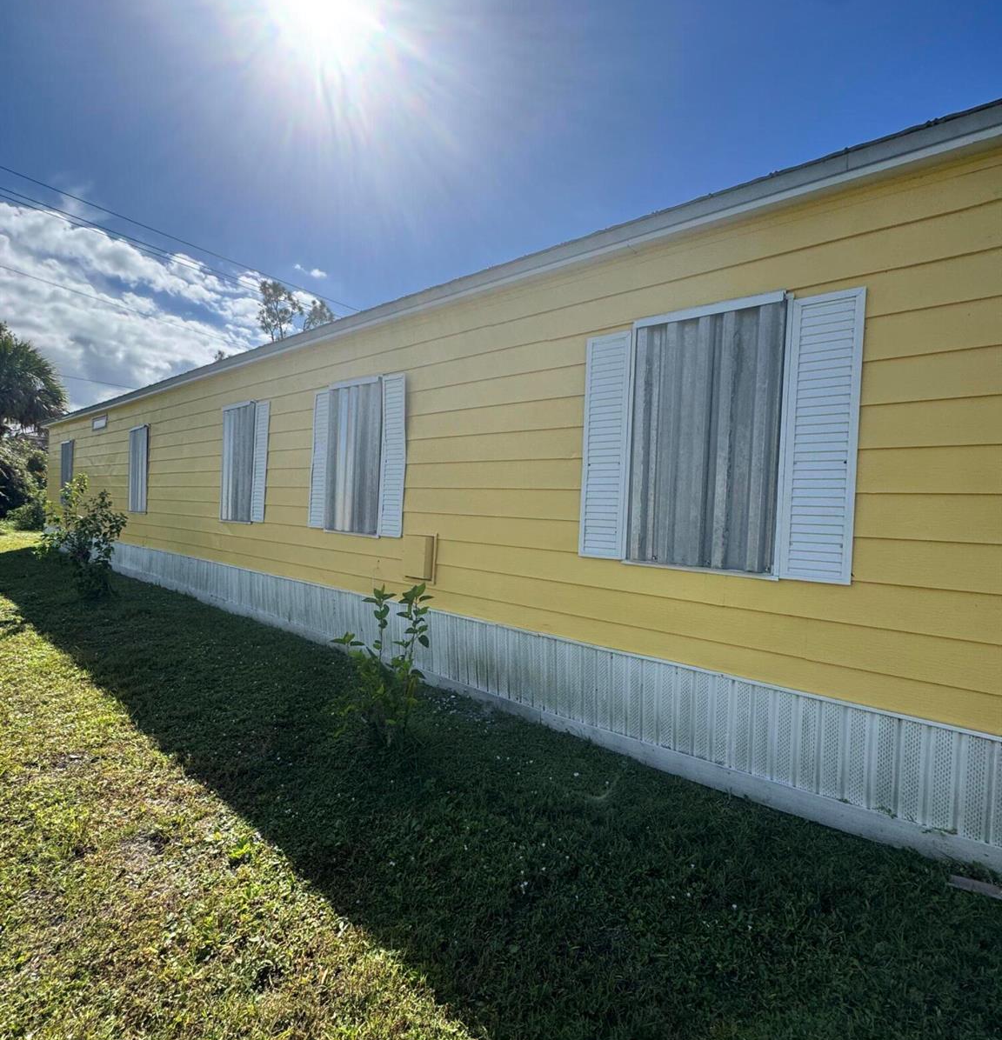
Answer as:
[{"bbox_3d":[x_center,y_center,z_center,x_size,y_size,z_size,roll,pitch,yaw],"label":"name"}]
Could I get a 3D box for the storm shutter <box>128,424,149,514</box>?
[{"bbox_3d":[-6.100,-0.842,9.043,0.810,1.430,0.070,3,2,40],"label":"storm shutter"}]

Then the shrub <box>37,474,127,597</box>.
[{"bbox_3d":[-5.906,0.190,7.622,1.000,1.720,0.950,3,2,40],"label":"shrub"}]

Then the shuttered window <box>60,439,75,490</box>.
[{"bbox_3d":[-9.766,-1.048,12.136,0.880,1.420,0.070,3,2,40],"label":"shuttered window"}]

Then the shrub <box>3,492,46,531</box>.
[{"bbox_3d":[-15.198,-0.287,17.528,1.300,1.240,1.200,3,2,40],"label":"shrub"}]

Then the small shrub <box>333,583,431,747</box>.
[{"bbox_3d":[-0.698,0.853,3.229,0.500,0.970,0.500,2,1,0],"label":"small shrub"}]

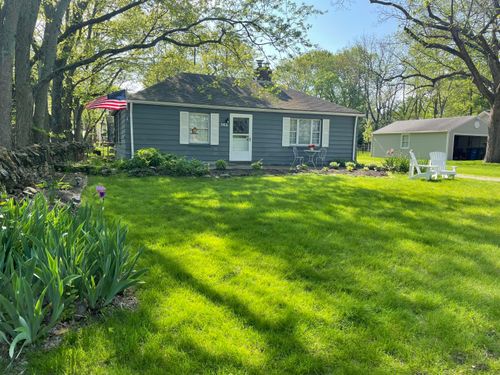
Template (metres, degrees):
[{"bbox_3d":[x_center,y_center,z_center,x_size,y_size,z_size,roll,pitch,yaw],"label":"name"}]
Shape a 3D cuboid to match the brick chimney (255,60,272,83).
[{"bbox_3d":[0.771,-6.385,20.669,0.680,1.200,0.600,-2,7,-25],"label":"brick chimney"}]

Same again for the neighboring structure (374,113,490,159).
[{"bbox_3d":[16.961,-4.437,34.369,7.411,3.600,8.413,-2,7,-25],"label":"neighboring structure"}]

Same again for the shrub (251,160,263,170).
[{"bbox_3d":[0.289,-0.978,16.700,0.490,0.430,0.460,-2,7,-25],"label":"shrub"}]

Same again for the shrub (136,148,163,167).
[{"bbox_3d":[-3.919,-1.147,14.500,1.020,0.720,0.880,-2,7,-25],"label":"shrub"}]

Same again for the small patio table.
[{"bbox_3d":[2.910,-1.330,17.400,0.740,0.740,0.740,1,6,0],"label":"small patio table"}]

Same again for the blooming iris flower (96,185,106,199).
[{"bbox_3d":[-1.503,0.040,3.800,0.105,0.135,0.105,1,6,0],"label":"blooming iris flower"}]

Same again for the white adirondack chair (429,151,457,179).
[{"bbox_3d":[6.441,-0.722,12.500,0.720,0.920,0.820,1,6,-1],"label":"white adirondack chair"}]

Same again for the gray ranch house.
[{"bbox_3d":[-0.875,-3.554,20.053,11.700,4.484,7.100,-2,7,-25],"label":"gray ranch house"}]

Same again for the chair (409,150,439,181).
[{"bbox_3d":[5.522,-0.703,12.000,0.820,0.920,0.720,5,8,37],"label":"chair"}]

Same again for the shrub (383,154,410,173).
[{"bbox_3d":[5.852,-0.979,15.000,1.000,0.700,0.920,1,6,0],"label":"shrub"}]

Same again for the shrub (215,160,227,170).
[{"bbox_3d":[-1.257,-0.937,16.000,0.470,0.430,0.450,-2,7,-25],"label":"shrub"}]

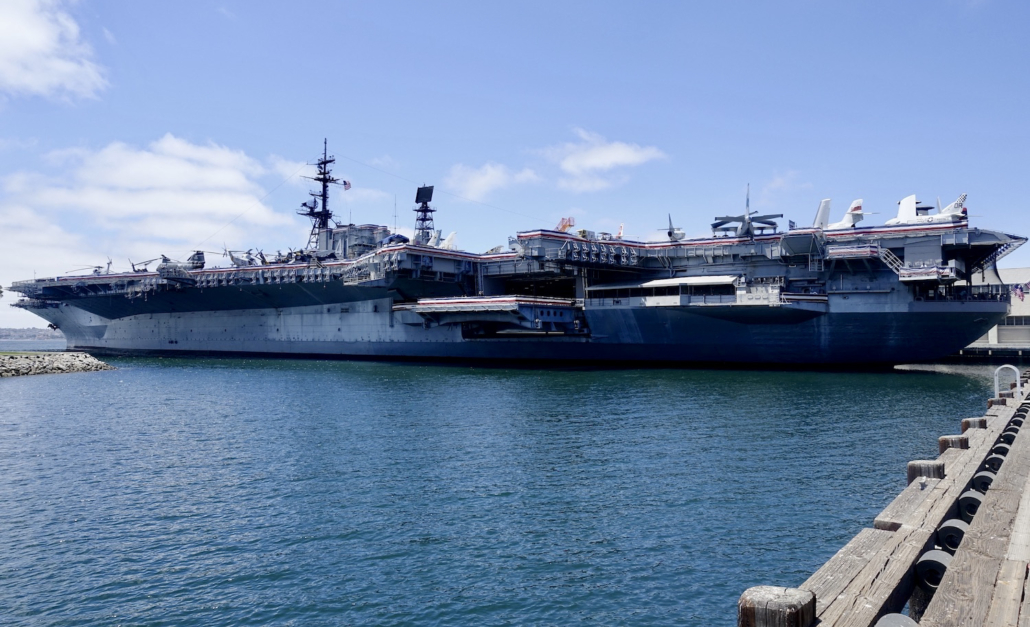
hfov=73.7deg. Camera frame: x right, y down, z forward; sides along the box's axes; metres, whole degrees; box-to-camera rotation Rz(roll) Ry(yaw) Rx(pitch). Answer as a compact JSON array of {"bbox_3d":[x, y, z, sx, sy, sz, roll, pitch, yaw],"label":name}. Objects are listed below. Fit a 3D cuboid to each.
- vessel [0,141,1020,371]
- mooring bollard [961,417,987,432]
[{"bbox_3d":[-47.000,-18.628,182.762,298.000,64.000,75.000,-1,-2,27],"label":"vessel"},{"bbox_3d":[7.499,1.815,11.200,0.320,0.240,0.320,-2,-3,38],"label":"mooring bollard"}]

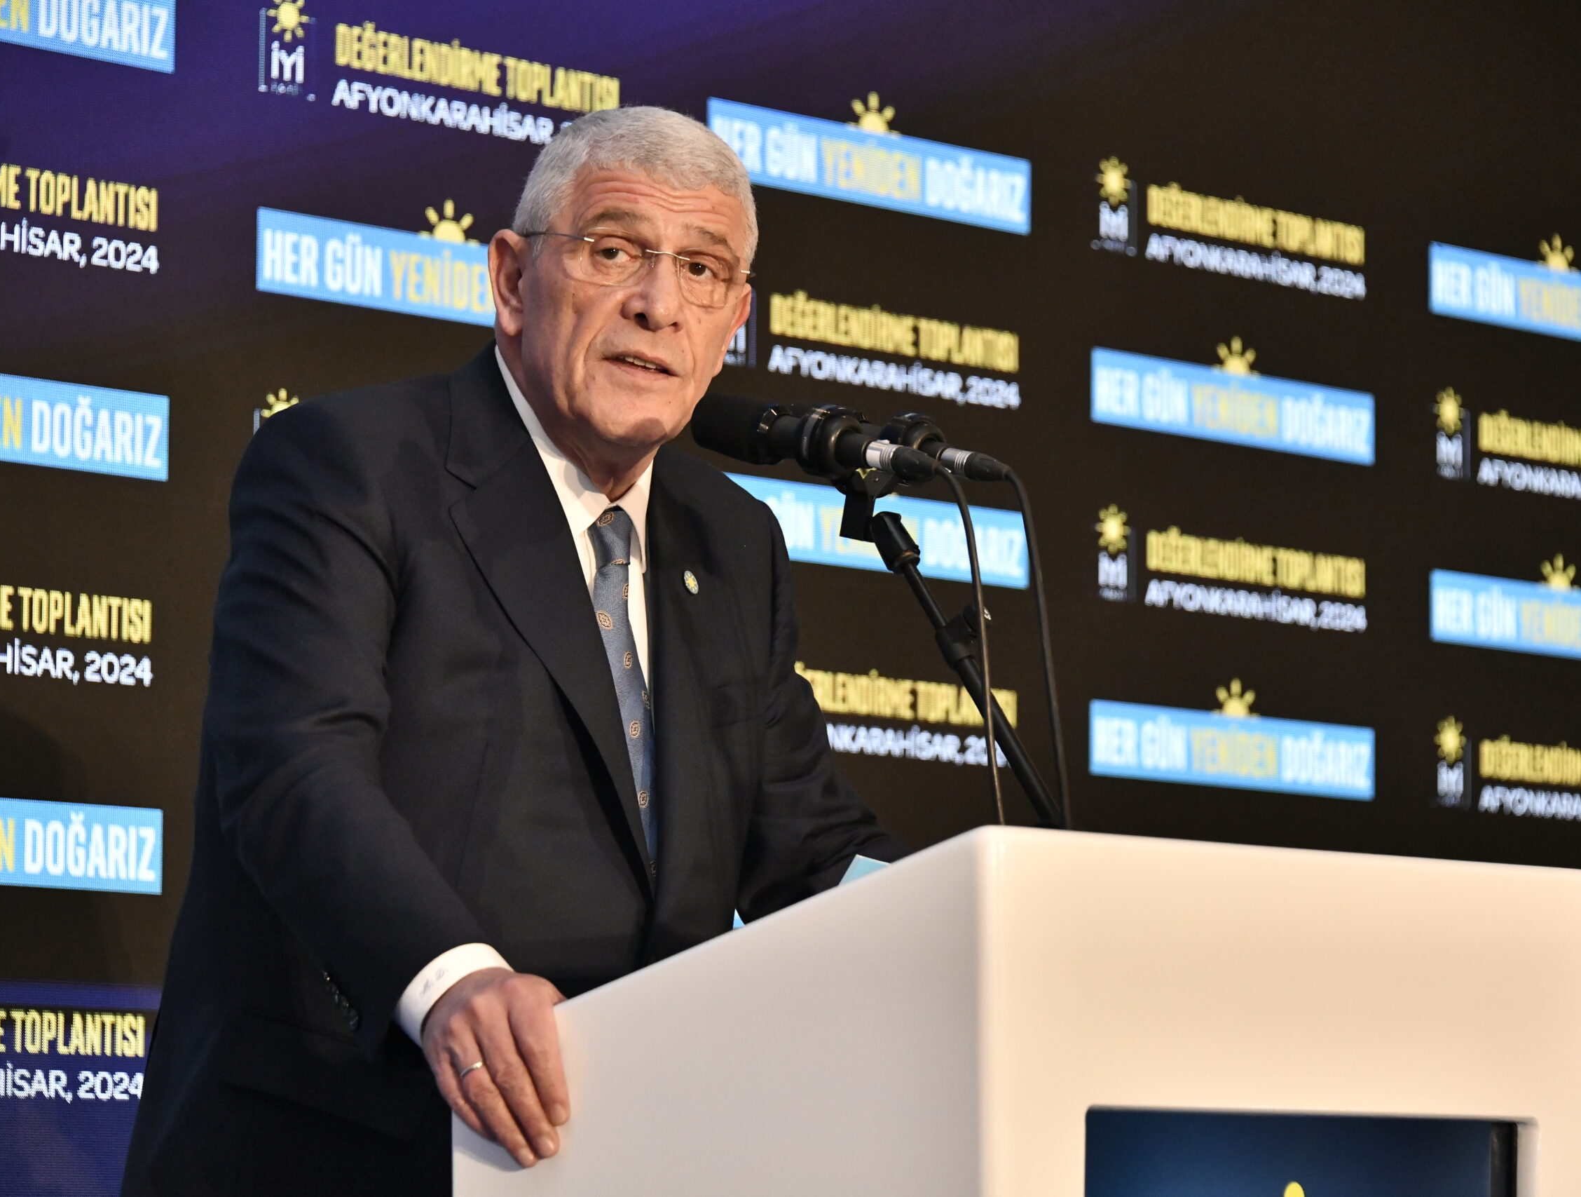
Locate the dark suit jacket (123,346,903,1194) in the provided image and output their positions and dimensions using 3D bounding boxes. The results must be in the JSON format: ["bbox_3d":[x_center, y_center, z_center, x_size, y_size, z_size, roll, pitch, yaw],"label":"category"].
[{"bbox_3d":[-0.205,0.190,5.080,0.580,0.750,0.460,6,-9,-44],"label":"dark suit jacket"}]

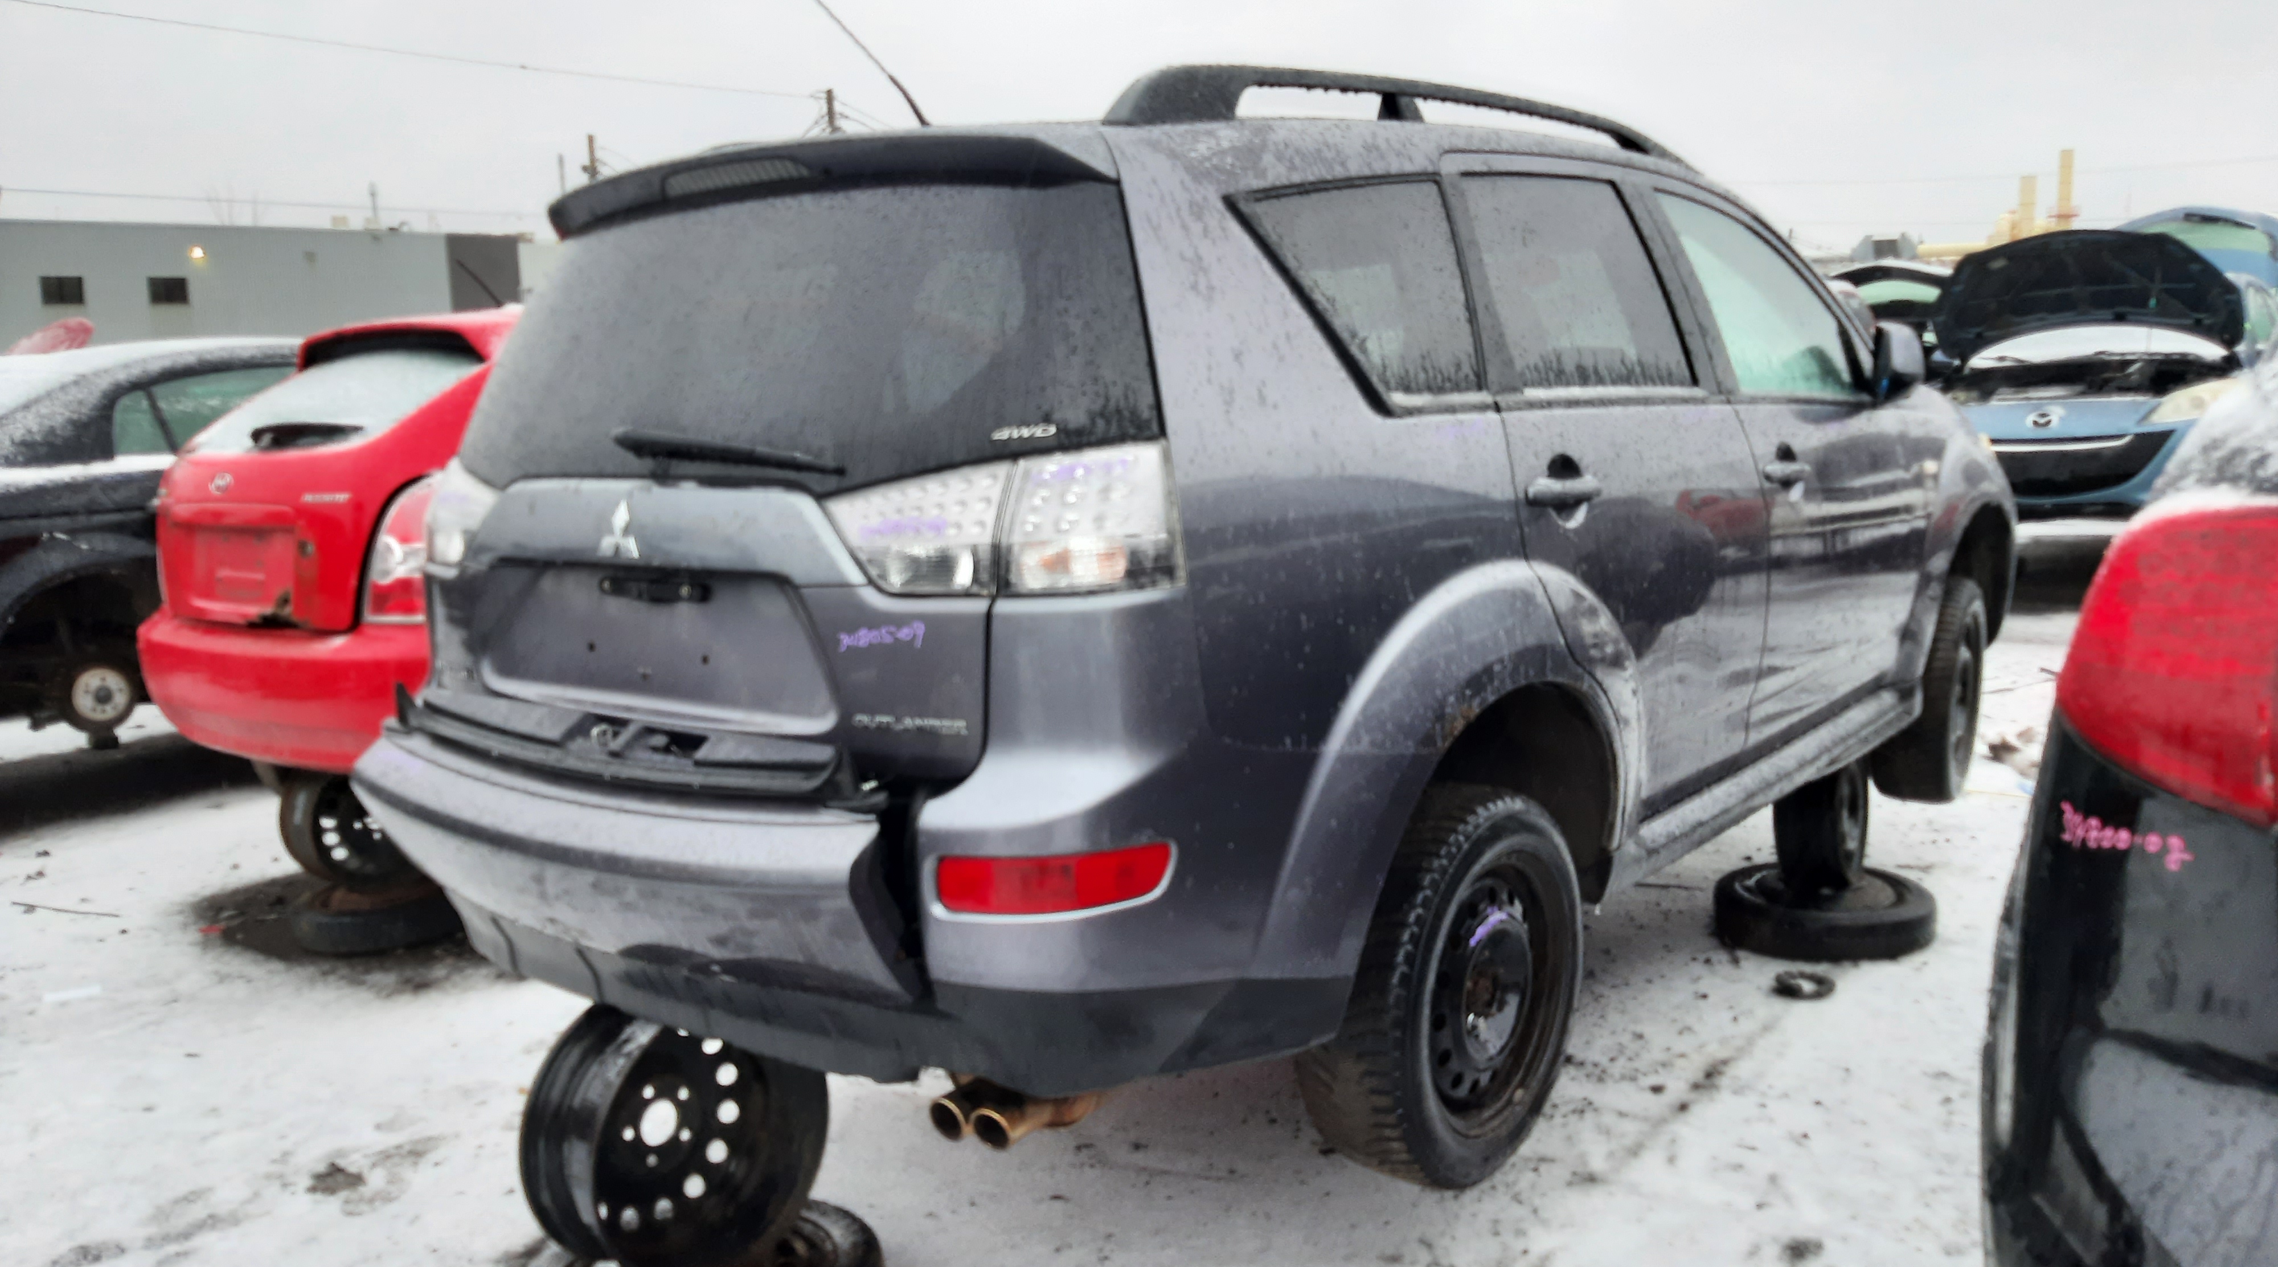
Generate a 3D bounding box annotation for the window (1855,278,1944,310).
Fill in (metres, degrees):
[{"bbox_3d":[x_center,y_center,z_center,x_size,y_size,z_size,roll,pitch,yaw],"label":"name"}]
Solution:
[{"bbox_3d":[5.311,-2.378,12.000,0.750,0.260,0.080,5,-14,39],"label":"window"}]

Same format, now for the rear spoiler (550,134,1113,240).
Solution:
[{"bbox_3d":[-0.529,-0.675,2.615,1.240,0.130,0.260,5,11,39],"label":"rear spoiler"}]

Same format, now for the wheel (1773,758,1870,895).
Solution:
[{"bbox_3d":[1.715,0.400,4.285,0.155,0.440,0.440,3,10,31],"label":"wheel"}]

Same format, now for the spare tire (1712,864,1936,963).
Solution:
[{"bbox_3d":[1.700,0.688,4.250,0.520,0.105,0.520,5,11,39],"label":"spare tire"}]

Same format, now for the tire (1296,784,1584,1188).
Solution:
[{"bbox_3d":[0.481,0.539,2.658,0.200,0.610,0.610,5,11,39],"label":"tire"}]

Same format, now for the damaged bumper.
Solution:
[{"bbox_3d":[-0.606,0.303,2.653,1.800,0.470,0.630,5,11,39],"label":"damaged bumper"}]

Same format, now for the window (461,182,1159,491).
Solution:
[{"bbox_3d":[-0.605,-0.397,2.470,1.500,0.480,0.170,5,-19,39],"label":"window"}]

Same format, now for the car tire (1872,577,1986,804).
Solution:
[{"bbox_3d":[2.171,0.151,4.673,0.210,0.620,0.620,3,10,33],"label":"car tire"}]

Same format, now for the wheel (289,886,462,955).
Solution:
[{"bbox_3d":[-2.100,0.780,4.840,0.530,0.130,0.530,-2,8,0],"label":"wheel"}]

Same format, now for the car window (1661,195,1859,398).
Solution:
[{"bbox_3d":[1.380,-0.731,3.762,0.050,0.470,0.780,-23,-7,40],"label":"car window"}]

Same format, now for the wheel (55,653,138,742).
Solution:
[{"bbox_3d":[-3.700,0.235,6.080,0.130,0.300,0.280,5,11,39],"label":"wheel"}]

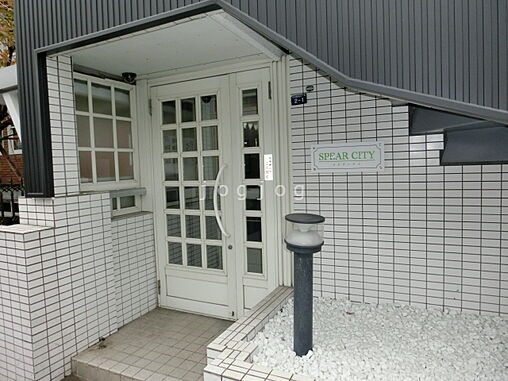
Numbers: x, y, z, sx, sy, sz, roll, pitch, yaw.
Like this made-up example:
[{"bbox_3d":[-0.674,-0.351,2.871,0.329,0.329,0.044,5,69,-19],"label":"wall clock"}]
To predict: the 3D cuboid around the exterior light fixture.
[{"bbox_3d":[0.259,0.498,1.850,0.202,0.735,0.202,0,6,0],"label":"exterior light fixture"}]

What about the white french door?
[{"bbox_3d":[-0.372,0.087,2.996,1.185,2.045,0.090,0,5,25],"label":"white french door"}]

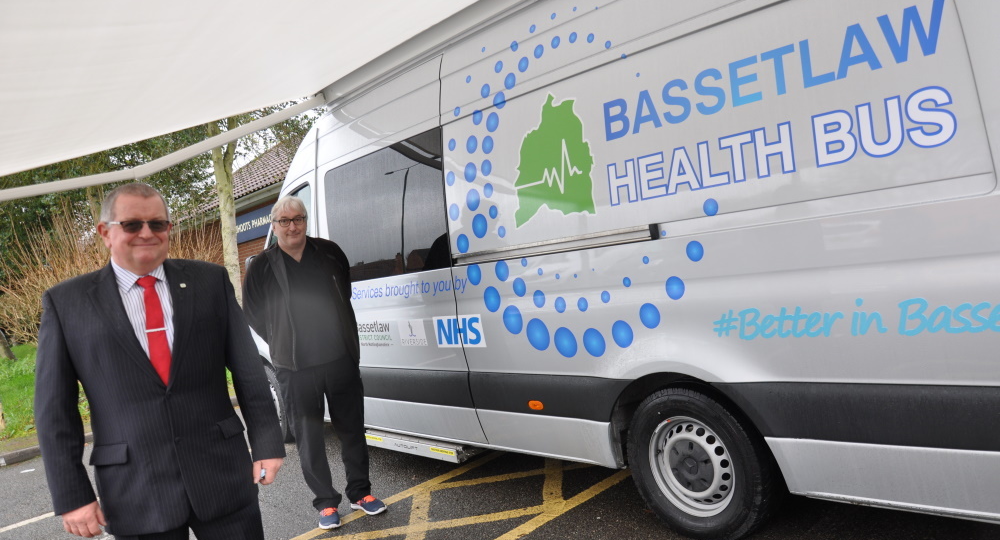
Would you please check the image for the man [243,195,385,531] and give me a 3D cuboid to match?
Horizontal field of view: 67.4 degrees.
[{"bbox_3d":[-1.078,0.484,4.240,0.580,1.810,0.420,-10,2,-24],"label":"man"}]

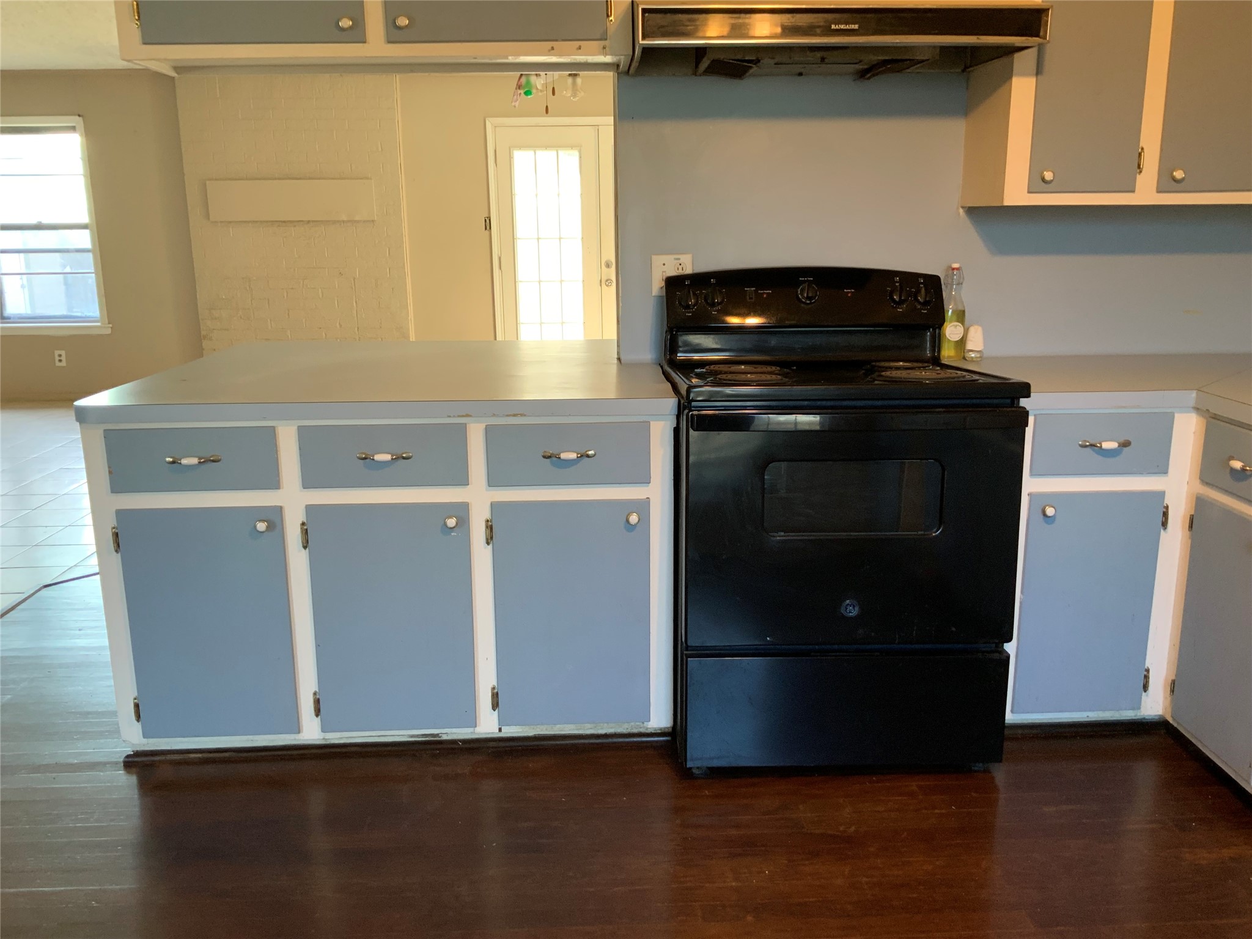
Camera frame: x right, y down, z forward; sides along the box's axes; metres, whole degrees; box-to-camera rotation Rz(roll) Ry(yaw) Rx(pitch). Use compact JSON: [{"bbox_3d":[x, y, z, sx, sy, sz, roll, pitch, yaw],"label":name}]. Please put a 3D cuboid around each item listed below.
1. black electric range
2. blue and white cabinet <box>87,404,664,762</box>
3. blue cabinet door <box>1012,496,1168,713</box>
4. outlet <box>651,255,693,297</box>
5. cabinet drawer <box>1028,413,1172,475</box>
[{"bbox_3d":[0.501,0.084,2.673,0.760,1.161,0.720,-1,13,-1],"label":"black electric range"},{"bbox_3d":[-0.580,0.209,2.852,1.362,0.820,0.680,-1,13,-3],"label":"blue and white cabinet"},{"bbox_3d":[1.149,0.336,2.618,0.339,0.580,0.027,-1,13,-3],"label":"blue cabinet door"},{"bbox_3d":[0.132,-0.555,2.994,0.118,0.117,0.012,-1,13,-3],"label":"outlet"},{"bbox_3d":[1.145,-0.061,2.527,0.343,0.150,0.027,-1,13,-3],"label":"cabinet drawer"}]

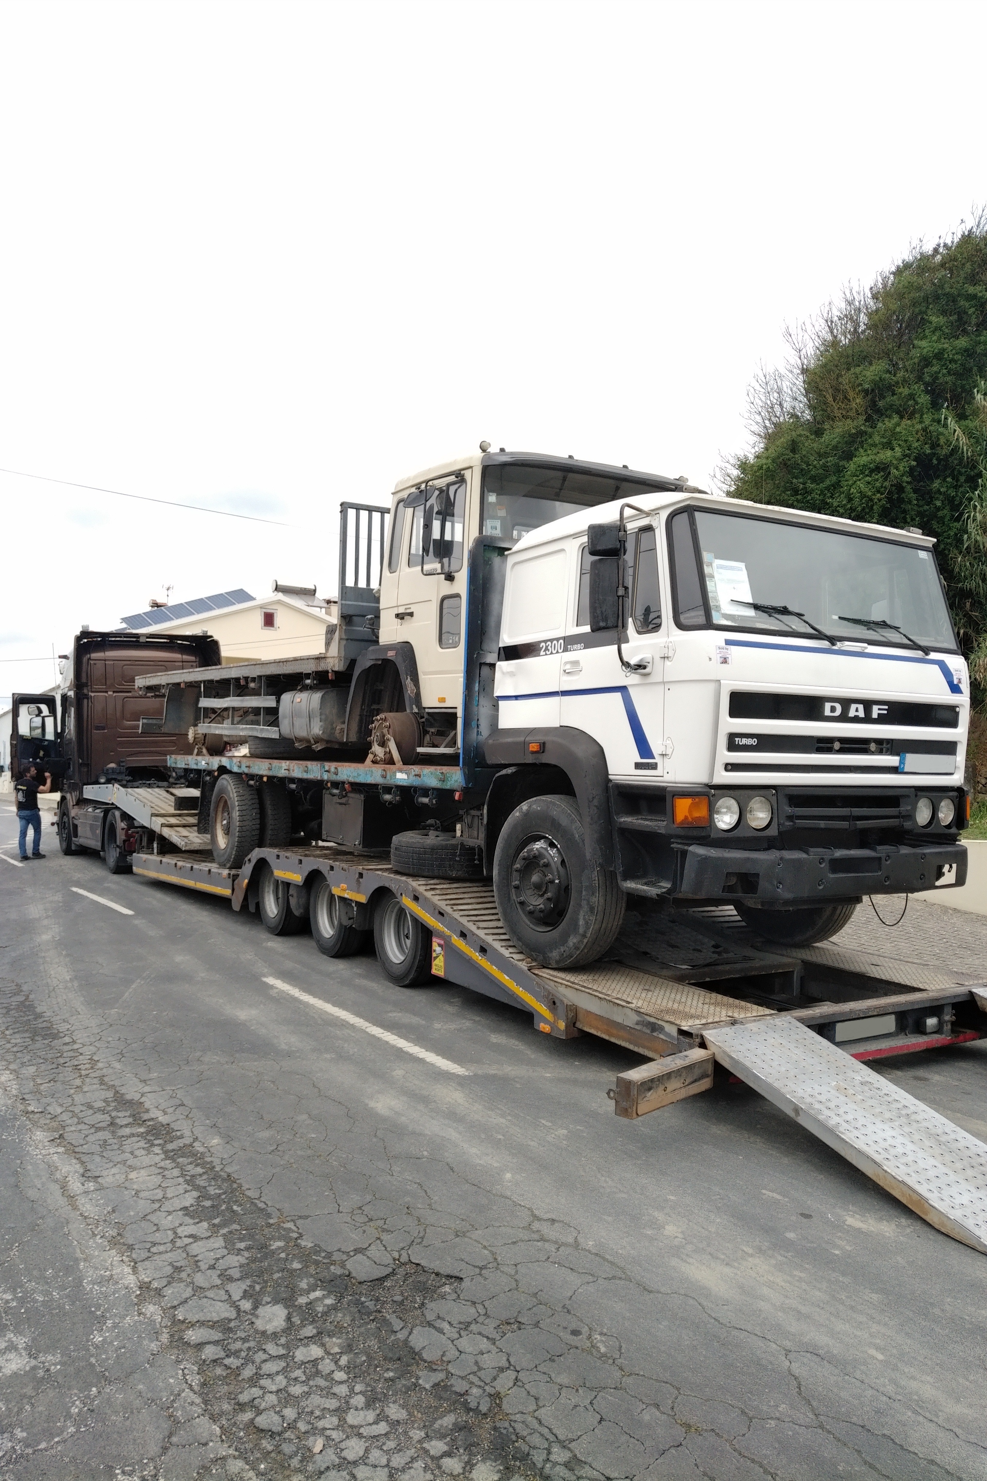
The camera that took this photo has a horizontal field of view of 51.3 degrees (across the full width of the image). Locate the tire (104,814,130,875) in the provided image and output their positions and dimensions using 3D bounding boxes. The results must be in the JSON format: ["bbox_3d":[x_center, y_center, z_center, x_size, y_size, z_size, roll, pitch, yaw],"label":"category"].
[{"bbox_3d":[-6.170,1.670,16.800,0.310,0.990,0.990,1,-2,-30],"label":"tire"}]

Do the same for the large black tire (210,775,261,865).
[{"bbox_3d":[-2.930,0.910,11.620,0.290,1.040,1.040,1,-2,-31],"label":"large black tire"}]

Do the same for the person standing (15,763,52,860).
[{"bbox_3d":[-8.321,1.277,18.600,0.520,1.730,0.500,-1,-2,33],"label":"person standing"}]

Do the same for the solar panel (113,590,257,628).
[{"bbox_3d":[-14.200,-6.170,48.100,6.050,0.100,1.650,-20,34,-30],"label":"solar panel"}]

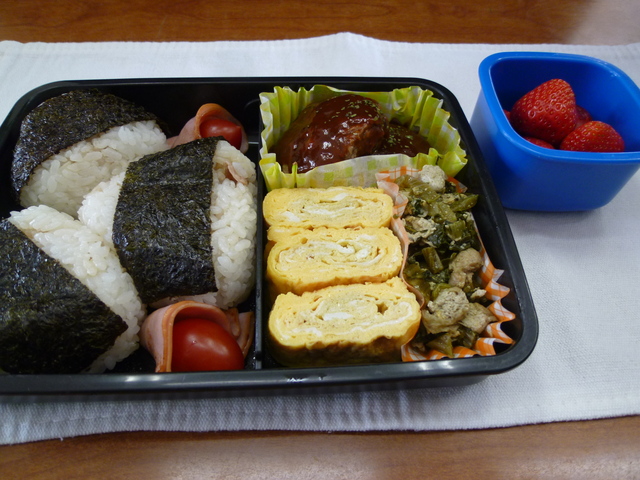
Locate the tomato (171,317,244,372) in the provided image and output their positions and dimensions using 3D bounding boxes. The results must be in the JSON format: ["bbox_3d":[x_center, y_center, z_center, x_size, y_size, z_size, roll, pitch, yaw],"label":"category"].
[{"bbox_3d":[-0.044,0.044,0.169,0.029,0.028,0.029,1,57,-1],"label":"tomato"}]

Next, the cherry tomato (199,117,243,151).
[{"bbox_3d":[-0.051,-0.052,0.226,0.027,0.026,0.026,1,57,-1],"label":"cherry tomato"}]

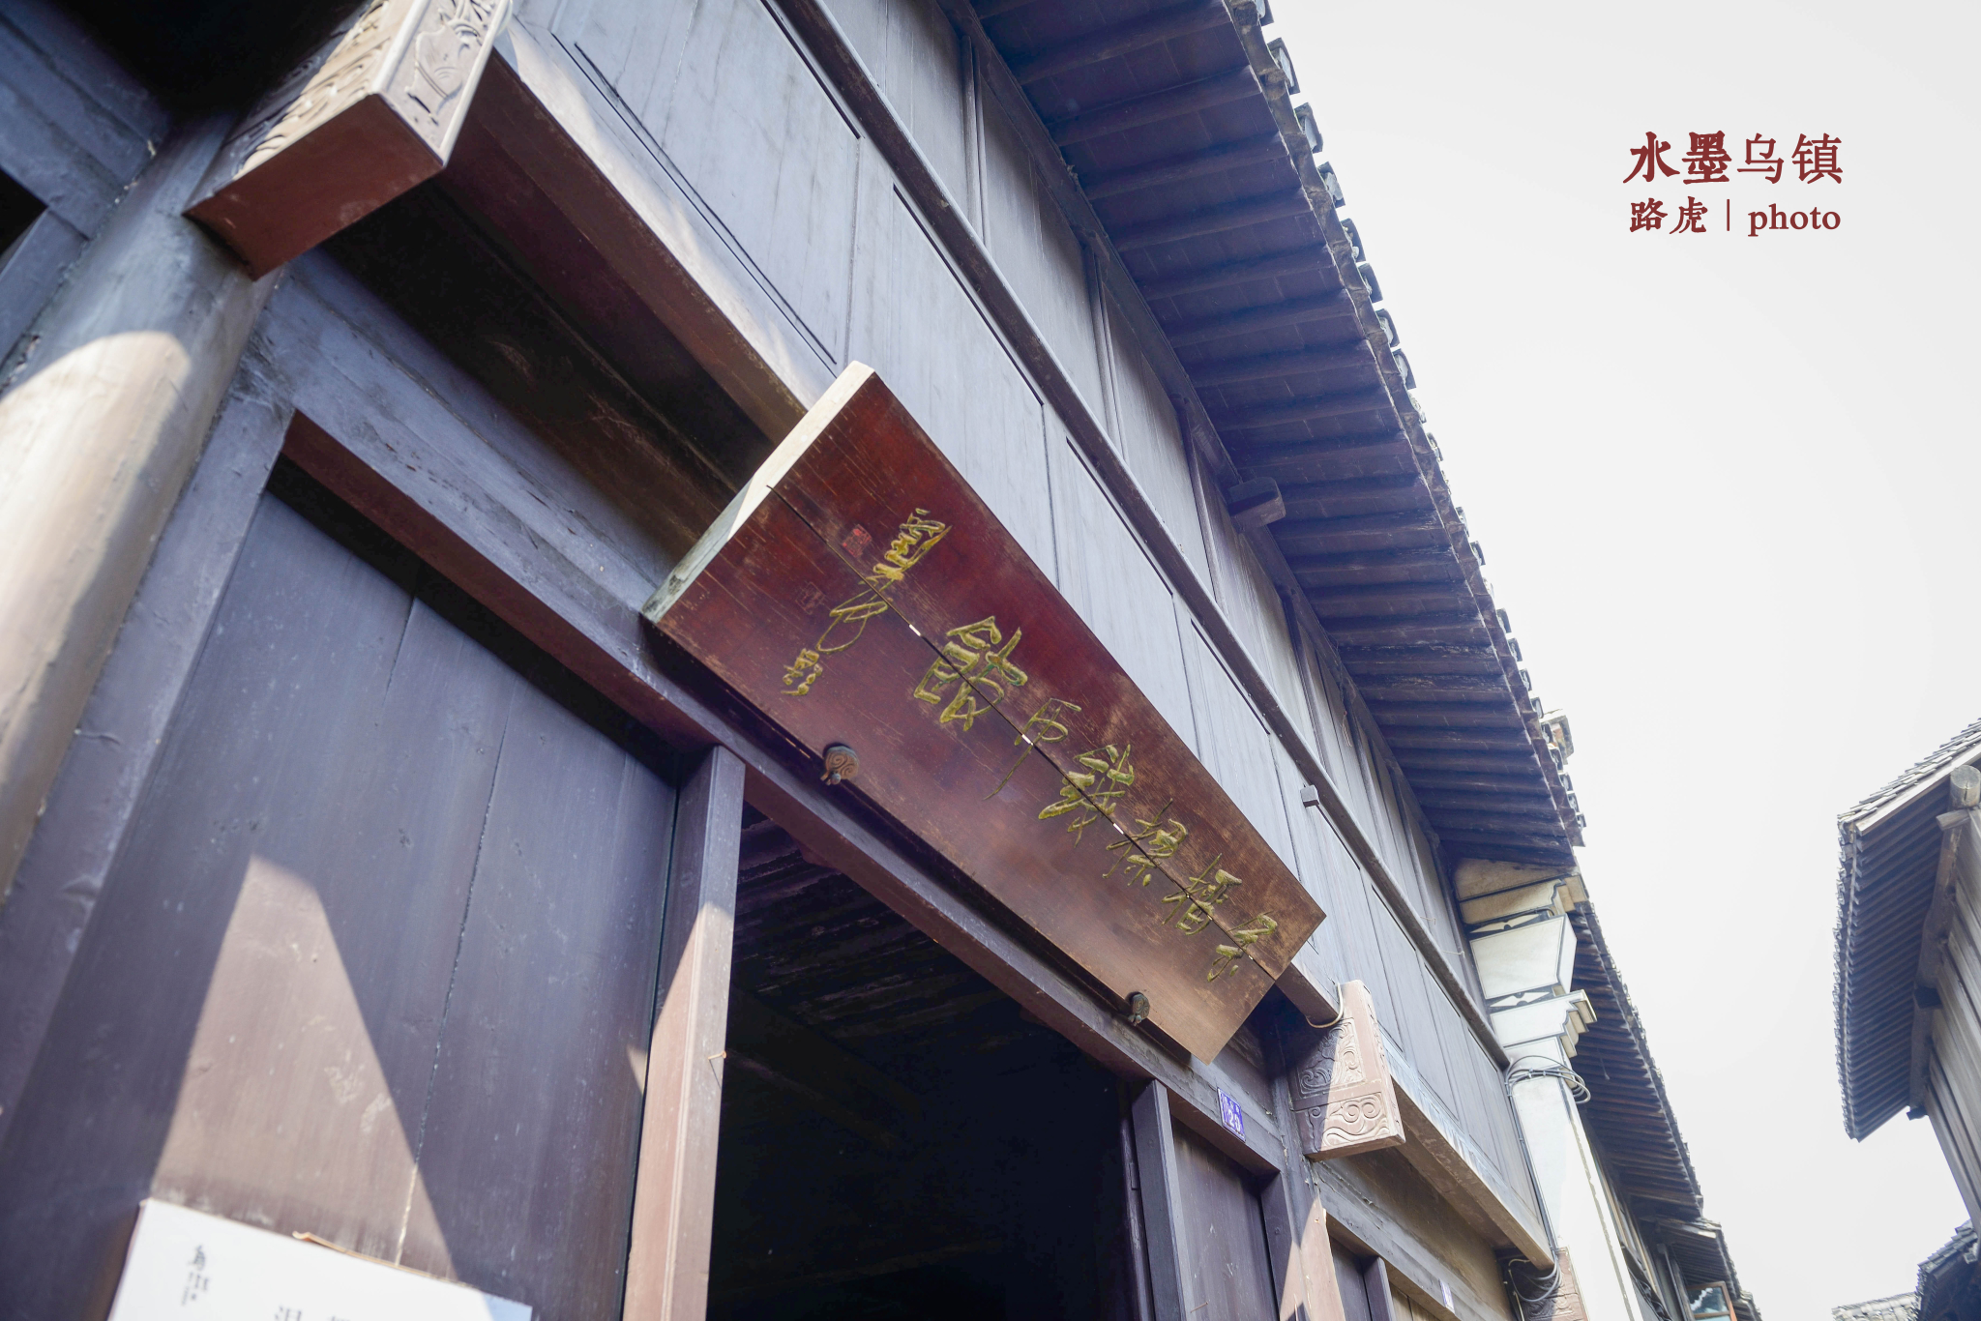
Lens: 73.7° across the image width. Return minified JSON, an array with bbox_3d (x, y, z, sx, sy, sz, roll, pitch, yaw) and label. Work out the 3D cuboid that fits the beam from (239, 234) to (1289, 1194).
[{"bbox_3d":[-0.021,0.502,2.526,0.120,0.195,3.270,-20,-41,20],"label":"beam"}]

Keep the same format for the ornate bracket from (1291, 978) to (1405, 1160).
[{"bbox_3d":[1.012,1.195,3.839,0.265,0.440,0.090,-20,-41,20],"label":"ornate bracket"}]

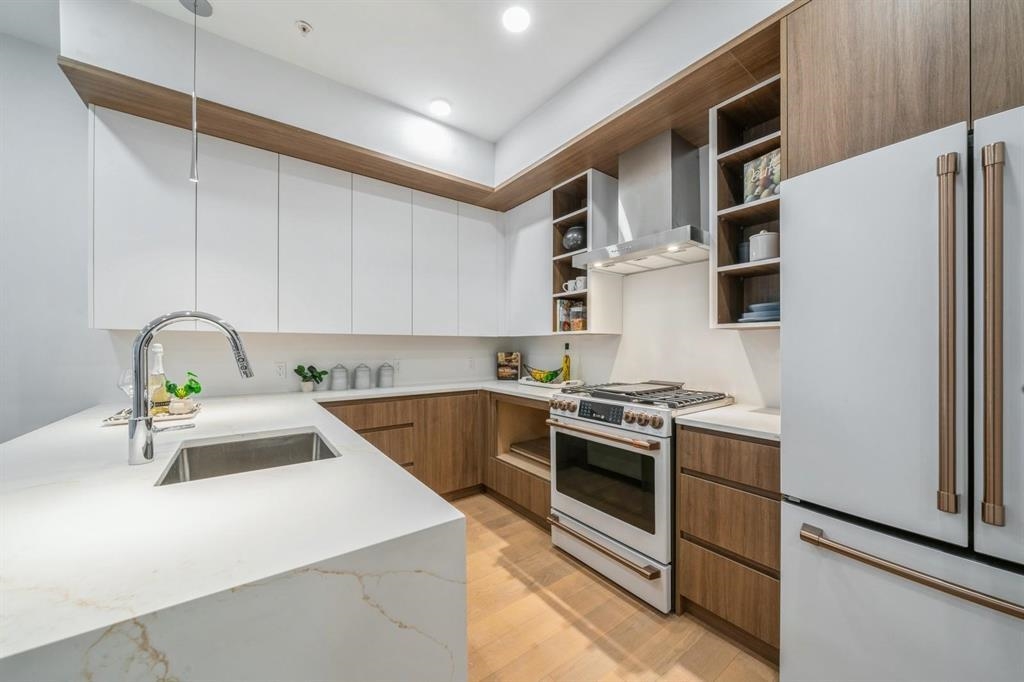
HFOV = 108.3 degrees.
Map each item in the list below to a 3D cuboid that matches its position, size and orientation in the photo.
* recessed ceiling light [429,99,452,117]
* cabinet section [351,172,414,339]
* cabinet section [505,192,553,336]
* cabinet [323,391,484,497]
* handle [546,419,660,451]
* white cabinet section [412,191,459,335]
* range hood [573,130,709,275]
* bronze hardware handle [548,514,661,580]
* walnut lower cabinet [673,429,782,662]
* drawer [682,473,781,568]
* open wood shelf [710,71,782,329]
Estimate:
[{"bbox_3d":[-0.477,-1.565,2.458,0.146,0.040,0.146,0,0,0],"label":"recessed ceiling light"},{"bbox_3d":[-1.007,-0.582,2.754,0.425,1.084,0.335,0,-1,-37],"label":"cabinet section"},{"bbox_3d":[0.248,-0.575,3.090,0.335,1.084,0.625,0,-1,-37],"label":"cabinet section"},{"bbox_3d":[-0.883,0.801,2.792,1.220,0.852,0.540,1,0,-37],"label":"cabinet"},{"bbox_3d":[0.444,0.463,1.924,0.070,0.036,0.686,1,0,-37],"label":"handle"},{"bbox_3d":[-0.684,-0.577,2.995,0.382,1.084,0.335,0,-1,-37],"label":"white cabinet section"},{"bbox_3d":[0.838,-0.824,2.244,0.523,0.693,0.766,1,0,-37],"label":"range hood"},{"bbox_3d":[0.442,1.031,1.921,0.070,0.036,0.686,1,0,-37],"label":"bronze hardware handle"},{"bbox_3d":[1.119,0.803,1.701,0.650,0.852,0.404,1,0,-37],"label":"walnut lower cabinet"},{"bbox_3d":[1.067,0.726,1.646,0.500,0.252,0.379,1,0,-37],"label":"drawer"},{"bbox_3d":[1.269,-0.618,1.826,0.340,1.112,0.406,1,0,-37],"label":"open wood shelf"}]

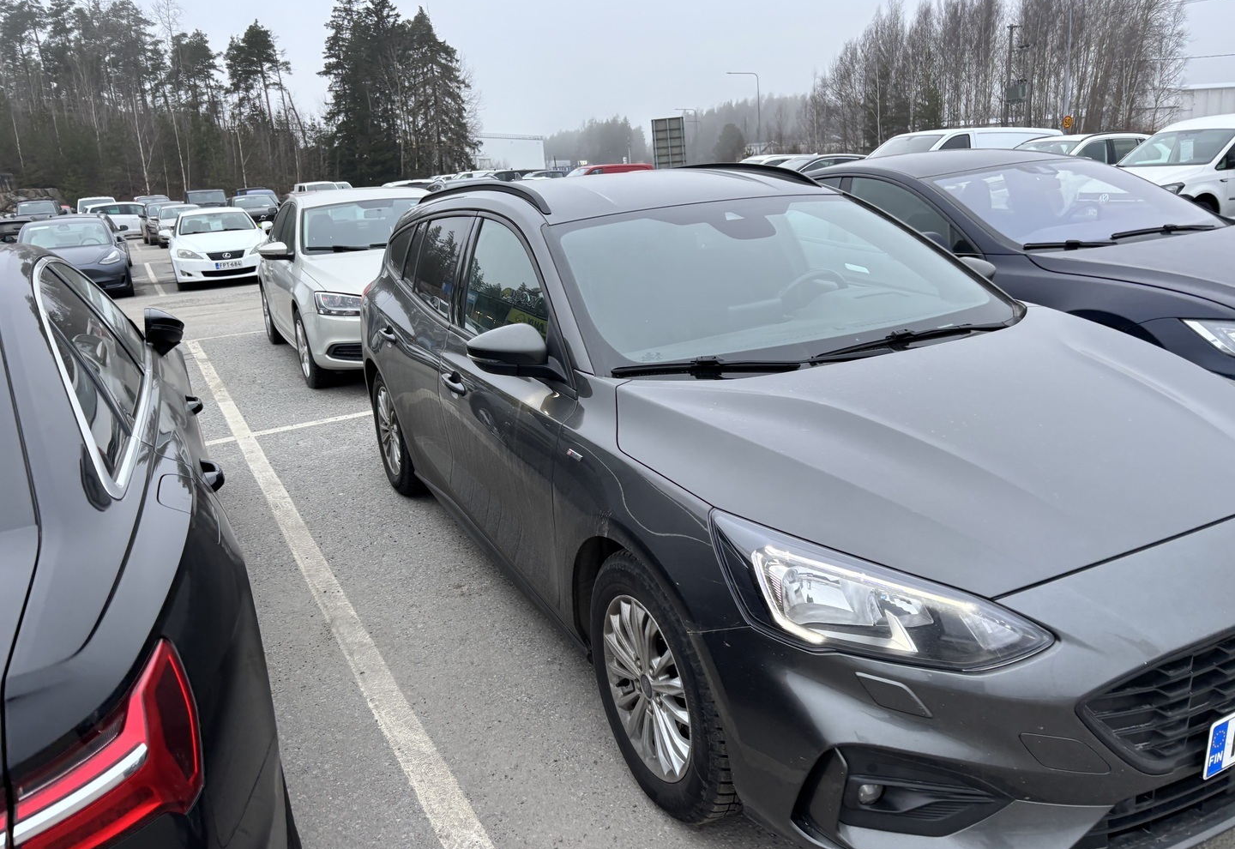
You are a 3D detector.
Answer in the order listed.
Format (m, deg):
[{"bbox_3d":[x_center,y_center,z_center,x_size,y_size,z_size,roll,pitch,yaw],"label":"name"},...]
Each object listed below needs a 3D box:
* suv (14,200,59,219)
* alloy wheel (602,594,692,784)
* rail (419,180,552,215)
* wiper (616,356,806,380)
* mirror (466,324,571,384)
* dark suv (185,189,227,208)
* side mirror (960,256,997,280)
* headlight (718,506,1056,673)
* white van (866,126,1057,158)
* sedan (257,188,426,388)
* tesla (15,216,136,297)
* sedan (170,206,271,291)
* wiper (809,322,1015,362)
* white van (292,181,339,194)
[{"bbox_3d":[-24.197,-8.480,39.078,1.880,1.790,4.700,-11,16,-24],"label":"suv"},{"bbox_3d":[0.139,0.595,2.187,0.170,0.437,0.437,-11,17,-24],"label":"alloy wheel"},{"bbox_3d":[-0.619,-0.926,3.787,0.085,0.130,1.830,-11,17,-24],"label":"rail"},{"bbox_3d":[0.241,-0.143,2.397,0.550,0.060,0.080,-3,15,-7],"label":"wiper"},{"bbox_3d":[-0.281,-0.199,2.544,0.232,0.152,0.208,-11,17,-24],"label":"mirror"},{"bbox_3d":[-16.702,-8.634,37.993,1.850,1.820,4.500,-11,16,-24],"label":"dark suv"},{"bbox_3d":[1.293,-0.513,3.247,0.232,0.152,0.208,-11,17,-24],"label":"side mirror"},{"bbox_3d":[0.455,0.296,1.671,0.410,0.245,0.490,-11,17,-24],"label":"headlight"},{"bbox_3d":[7.690,-5.760,21.250,5.100,1.920,1.920,-11,16,-24],"label":"white van"},{"bbox_3d":[-2.343,-1.453,8.732,1.840,1.475,4.644,-12,17,-24],"label":"sedan"},{"bbox_3d":[-10.033,-3.102,17.002,1.890,1.443,4.694,-12,17,-25],"label":"tesla"},{"bbox_3d":[-7.775,-3.510,18.007,1.850,1.430,4.580,-12,17,-25],"label":"sedan"},{"bbox_3d":[0.864,-0.244,2.660,0.700,0.070,0.080,-10,16,-21],"label":"wiper"},{"bbox_3d":[-15.122,-11.213,47.127,1.900,1.960,4.900,-11,16,-24],"label":"white van"}]

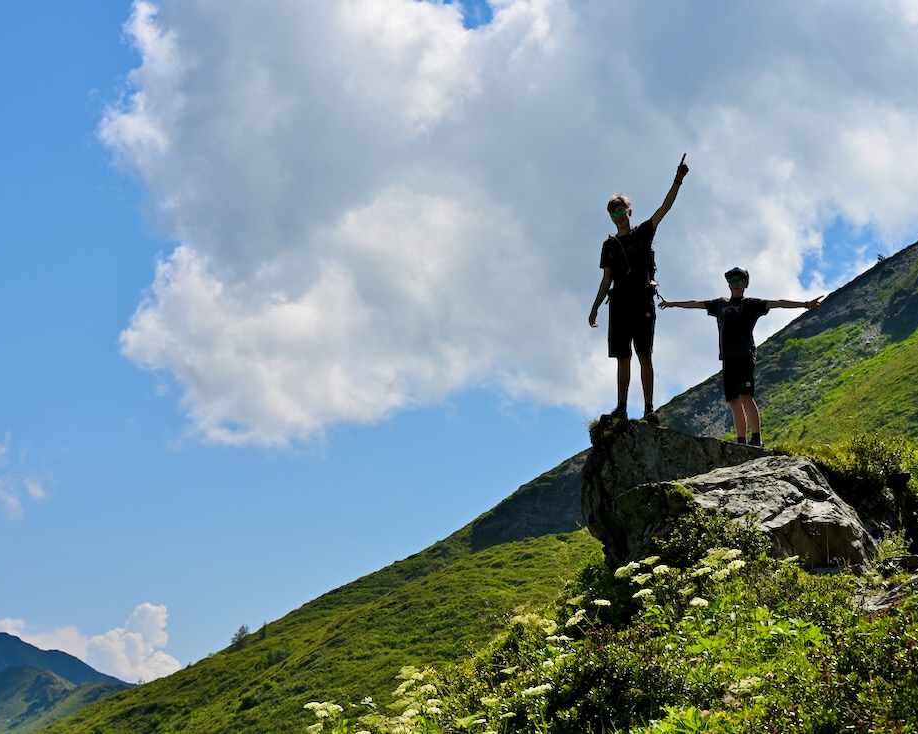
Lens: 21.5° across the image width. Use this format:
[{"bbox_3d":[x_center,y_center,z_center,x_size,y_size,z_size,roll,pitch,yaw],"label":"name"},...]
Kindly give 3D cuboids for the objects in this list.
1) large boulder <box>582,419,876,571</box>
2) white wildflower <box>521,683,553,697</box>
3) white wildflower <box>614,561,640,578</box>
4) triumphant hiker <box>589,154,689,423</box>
[{"bbox_3d":[2.054,1.017,18.400,2.250,1.200,2.000,-2,-9,6],"label":"large boulder"},{"bbox_3d":[0.410,1.683,12.600,0.160,0.065,0.150,-1,-9,0],"label":"white wildflower"},{"bbox_3d":[1.061,1.275,15.200,0.170,0.100,0.150,-1,-9,0],"label":"white wildflower"},{"bbox_3d":[1.402,-0.602,18.750,0.740,2.060,0.480,-5,-10,25],"label":"triumphant hiker"}]

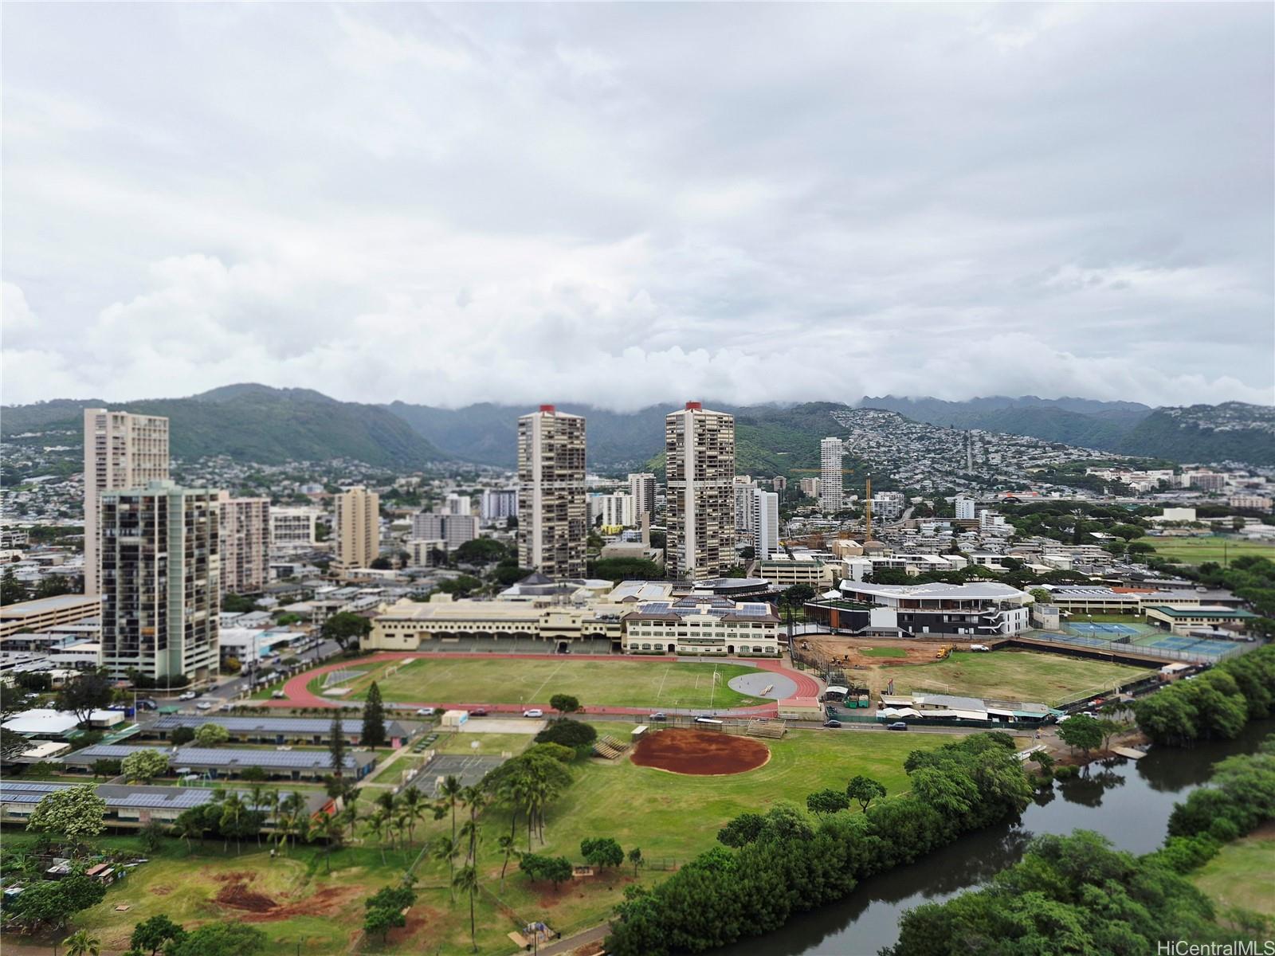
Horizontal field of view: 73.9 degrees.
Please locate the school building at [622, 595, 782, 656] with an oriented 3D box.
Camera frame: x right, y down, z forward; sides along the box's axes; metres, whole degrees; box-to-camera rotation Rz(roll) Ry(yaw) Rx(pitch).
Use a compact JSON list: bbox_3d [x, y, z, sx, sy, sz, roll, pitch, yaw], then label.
[{"bbox_3d":[26.690,58.250,341.830,60.000,18.500,36.000,0,0,5],"label":"school building"}]

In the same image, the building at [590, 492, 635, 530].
[{"bbox_3d":[-28.950,41.110,985.000,41.000,48.640,26.000,0,0,-28],"label":"building"}]

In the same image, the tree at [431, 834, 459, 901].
[{"bbox_3d":[-29.915,60.801,132.170,4.350,10.490,4.350,0,0,6],"label":"tree"}]

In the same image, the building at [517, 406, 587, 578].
[{"bbox_3d":[-56.240,10.750,554.180,32.500,115.000,32.500,0,0,-30],"label":"building"}]

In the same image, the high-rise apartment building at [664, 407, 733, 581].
[{"bbox_3d":[39.790,10.180,533.000,38.000,115.000,23.000,0,0,-37],"label":"high-rise apartment building"}]

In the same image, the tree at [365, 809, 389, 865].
[{"bbox_3d":[-45.170,62.610,147.700,4.170,9.720,4.170,0,0,0],"label":"tree"}]

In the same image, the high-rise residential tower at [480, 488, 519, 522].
[{"bbox_3d":[-175.410,35.400,1085.000,47.000,42.740,22.000,0,0,-15],"label":"high-rise residential tower"}]

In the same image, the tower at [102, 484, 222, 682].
[{"bbox_3d":[-162.647,34.284,290.870,24.500,66.800,26.000,0,0,6],"label":"tower"}]

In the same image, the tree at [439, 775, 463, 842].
[{"bbox_3d":[-34.300,61.260,156.000,4.600,13.390,4.600,0,0,0],"label":"tree"}]

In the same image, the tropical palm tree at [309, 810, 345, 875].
[{"bbox_3d":[-53.290,62.440,145.500,6.000,10.780,6.000,0,0,0],"label":"tropical palm tree"}]

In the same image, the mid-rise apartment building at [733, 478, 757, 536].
[{"bbox_3d":[115.450,31.120,905.000,25.000,65.440,18.000,0,0,-15],"label":"mid-rise apartment building"}]

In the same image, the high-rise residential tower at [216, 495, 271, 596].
[{"bbox_3d":[-242.190,38.510,512.060,17.000,61.000,33.450,0,0,30],"label":"high-rise residential tower"}]

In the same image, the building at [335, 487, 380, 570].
[{"bbox_3d":[-200.620,37.750,607.650,24.500,62.500,24.500,0,0,-30],"label":"building"}]

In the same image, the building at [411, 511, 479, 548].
[{"bbox_3d":[-167.648,47.534,743.821,55.700,33.500,15.000,0,0,7],"label":"building"}]

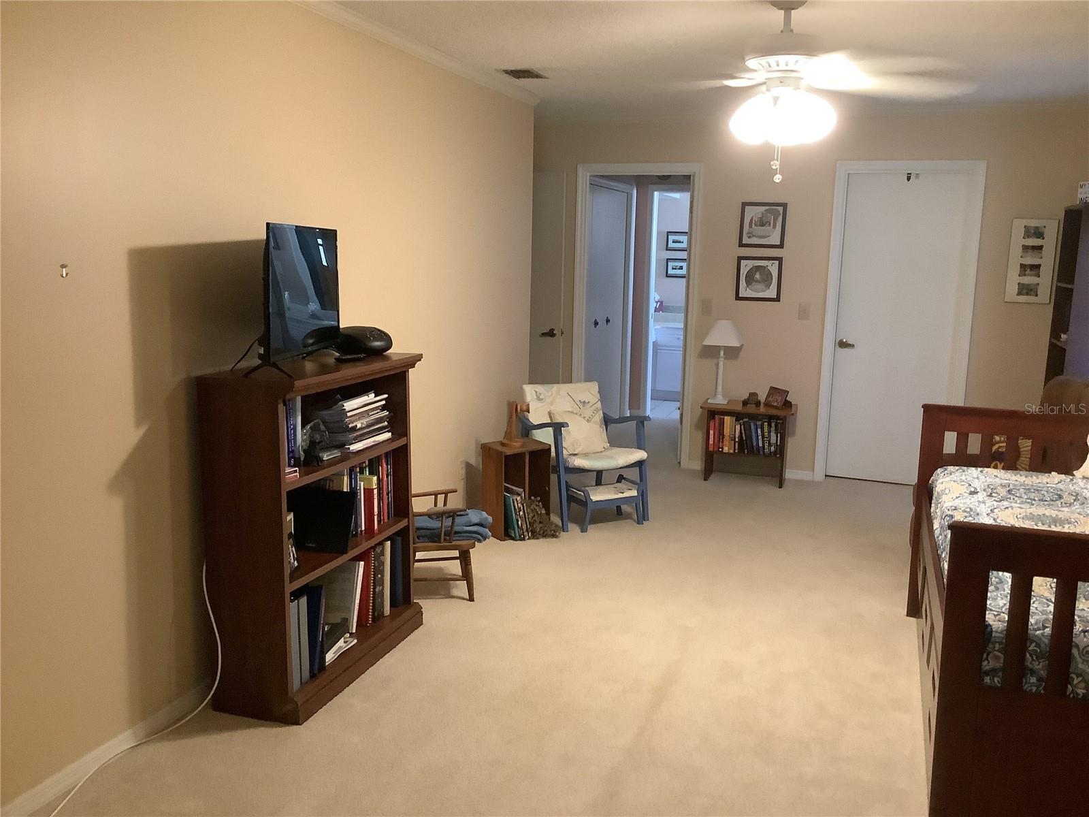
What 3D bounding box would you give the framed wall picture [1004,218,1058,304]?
[{"bbox_3d":[3.049,-0.919,6.102,0.263,0.520,0.025,5,10,19],"label":"framed wall picture"}]

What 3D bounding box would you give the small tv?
[{"bbox_3d":[-0.844,-0.408,3.337,0.068,0.430,0.730,2,9,5],"label":"small tv"}]

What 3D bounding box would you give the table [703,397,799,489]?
[{"bbox_3d":[1.400,0.234,6.716,0.605,0.513,0.335,5,10,19],"label":"table"}]

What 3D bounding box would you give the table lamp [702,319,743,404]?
[{"bbox_3d":[1.224,-0.323,6.735,0.250,0.578,0.245,5,10,19],"label":"table lamp"}]

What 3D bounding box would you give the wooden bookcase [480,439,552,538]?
[{"bbox_3d":[-0.153,0.438,5.258,0.295,0.487,0.240,-4,11,-32],"label":"wooden bookcase"}]

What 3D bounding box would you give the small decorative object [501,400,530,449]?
[{"bbox_3d":[-0.153,0.077,5.229,0.138,0.243,0.106,6,10,24],"label":"small decorative object"}]

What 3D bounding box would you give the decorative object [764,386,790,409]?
[{"bbox_3d":[1.578,-0.076,6.637,0.085,0.135,0.175,-4,11,-33],"label":"decorative object"}]

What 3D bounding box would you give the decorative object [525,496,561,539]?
[{"bbox_3d":[-0.008,0.586,5.263,0.172,0.200,0.155,-4,11,-32],"label":"decorative object"}]

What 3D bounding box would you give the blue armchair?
[{"bbox_3d":[0.222,0.251,5.670,0.565,0.745,0.620,-4,10,-29],"label":"blue armchair"}]

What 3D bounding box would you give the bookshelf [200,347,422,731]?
[{"bbox_3d":[-0.782,0.388,3.501,0.330,1.103,0.925,4,9,17],"label":"bookshelf"}]

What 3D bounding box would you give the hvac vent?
[{"bbox_3d":[-0.104,-1.664,4.866,0.175,0.018,0.275,5,10,19],"label":"hvac vent"}]

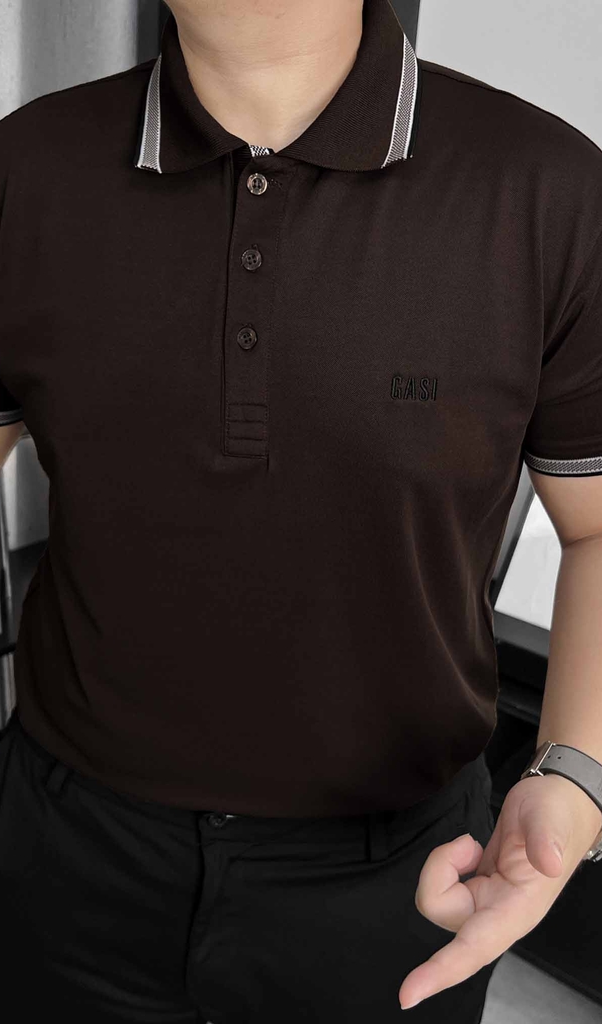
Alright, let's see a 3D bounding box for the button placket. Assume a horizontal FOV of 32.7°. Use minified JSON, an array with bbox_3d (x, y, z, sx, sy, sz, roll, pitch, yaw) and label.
[{"bbox_3d":[-0.029,-0.130,0.650,0.032,0.193,0.020,5,5,5],"label":"button placket"}]

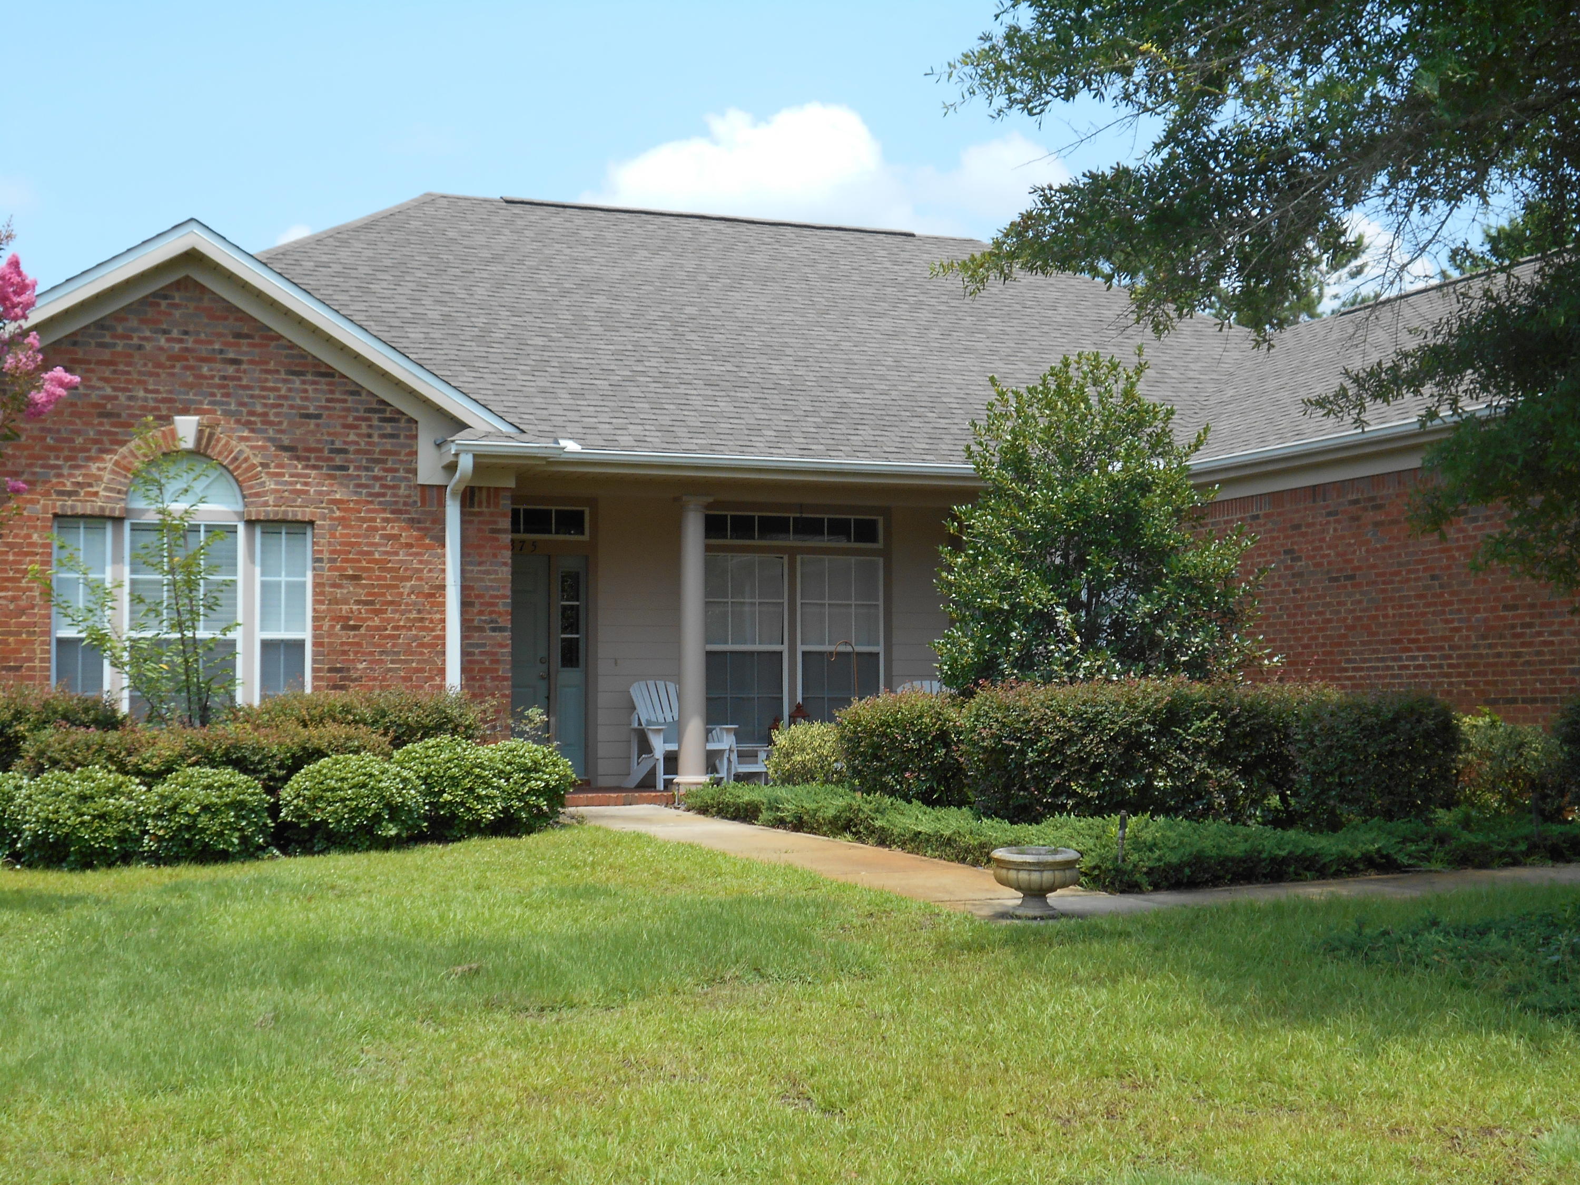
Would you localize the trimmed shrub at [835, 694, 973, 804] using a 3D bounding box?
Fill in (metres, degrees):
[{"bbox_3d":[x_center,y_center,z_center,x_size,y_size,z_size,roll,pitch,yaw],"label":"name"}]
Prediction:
[{"bbox_3d":[0.783,1.190,15.500,0.920,1.000,0.920,0,-3,0],"label":"trimmed shrub"}]

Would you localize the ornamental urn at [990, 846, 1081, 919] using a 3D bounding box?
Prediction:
[{"bbox_3d":[1.241,1.470,11.300,0.455,0.335,0.455,0,-3,0],"label":"ornamental urn"}]

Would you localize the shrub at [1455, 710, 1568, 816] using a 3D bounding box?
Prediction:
[{"bbox_3d":[4.887,1.244,15.200,0.850,0.900,0.800,1,-3,-22],"label":"shrub"}]

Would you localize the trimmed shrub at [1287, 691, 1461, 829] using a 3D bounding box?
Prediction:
[{"bbox_3d":[3.685,1.121,14.100,1.030,1.020,1.000,1,-3,-22],"label":"trimmed shrub"}]

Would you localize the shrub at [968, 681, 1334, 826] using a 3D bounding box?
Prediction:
[{"bbox_3d":[2.269,1.092,14.180,2.000,1.080,1.200,1,-3,-22],"label":"shrub"}]

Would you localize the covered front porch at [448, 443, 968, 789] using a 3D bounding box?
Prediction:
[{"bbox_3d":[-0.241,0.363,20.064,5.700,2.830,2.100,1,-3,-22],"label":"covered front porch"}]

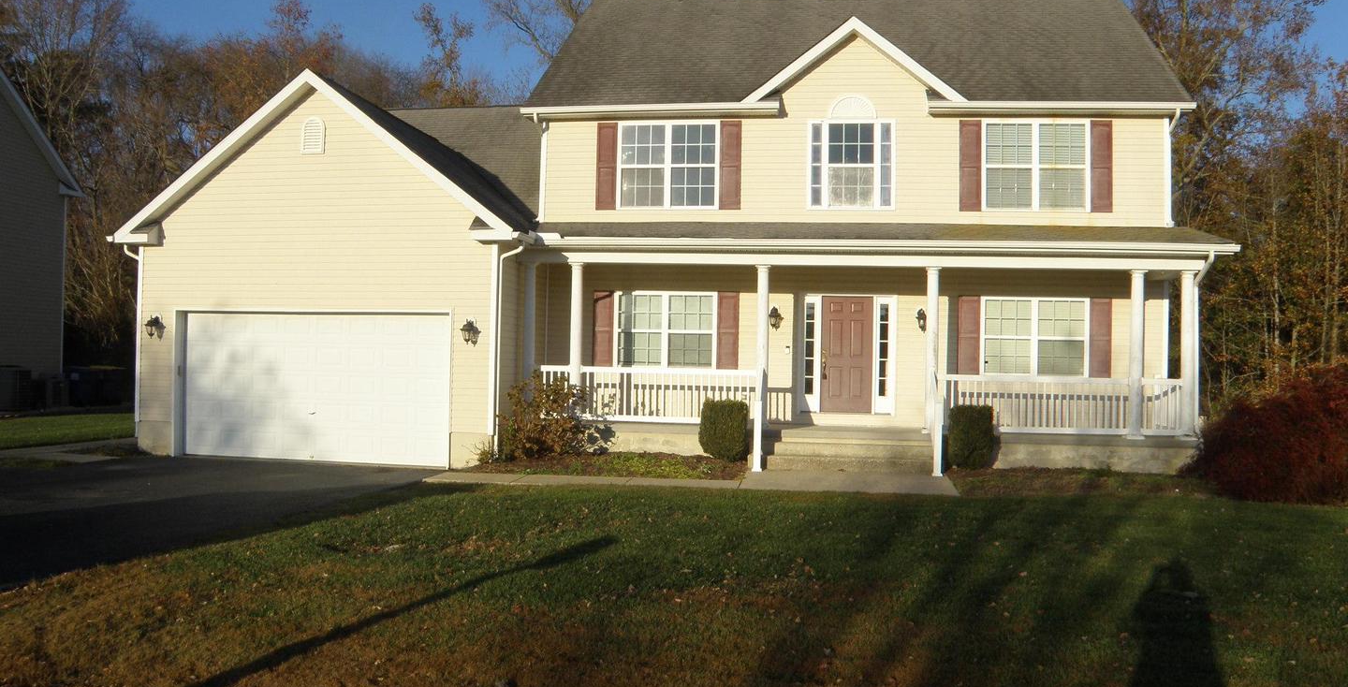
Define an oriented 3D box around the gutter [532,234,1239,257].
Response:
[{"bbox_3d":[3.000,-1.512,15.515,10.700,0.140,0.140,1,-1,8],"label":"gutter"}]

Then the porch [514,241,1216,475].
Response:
[{"bbox_3d":[2.833,0.222,16.349,10.650,3.450,2.200,1,-1,8],"label":"porch"}]

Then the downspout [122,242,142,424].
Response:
[{"bbox_3d":[-8.840,-0.138,16.550,0.290,2.980,0.120,1,-1,8],"label":"downspout"}]

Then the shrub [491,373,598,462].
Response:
[{"bbox_3d":[-1.933,1.120,15.824,1.500,1.350,1.300,1,-1,8],"label":"shrub"}]

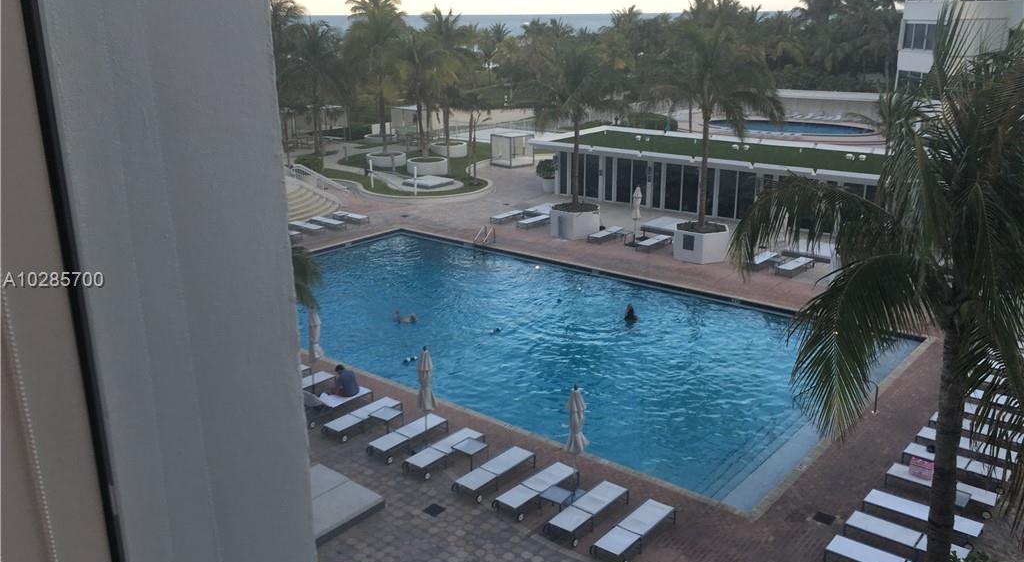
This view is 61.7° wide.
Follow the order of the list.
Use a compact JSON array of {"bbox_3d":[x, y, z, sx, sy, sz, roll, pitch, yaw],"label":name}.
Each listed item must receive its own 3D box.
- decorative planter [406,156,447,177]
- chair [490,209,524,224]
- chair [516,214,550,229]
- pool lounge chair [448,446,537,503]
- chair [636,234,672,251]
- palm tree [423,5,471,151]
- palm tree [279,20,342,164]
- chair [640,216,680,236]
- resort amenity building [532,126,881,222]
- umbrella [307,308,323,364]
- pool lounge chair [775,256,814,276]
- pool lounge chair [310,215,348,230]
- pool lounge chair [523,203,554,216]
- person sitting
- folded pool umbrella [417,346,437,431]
[{"bbox_3d":[-5.476,-7.420,55.442,2.600,0.840,2.550,0,17,0],"label":"decorative planter"},{"bbox_3d":[-0.211,-3.083,42.087,0.620,0.345,1.970,13,22,37],"label":"chair"},{"bbox_3d":[1.171,-2.780,40.950,0.610,0.370,2.060,14,22,38],"label":"chair"},{"bbox_3d":[-0.365,4.205,18.627,0.610,0.370,2.060,14,22,38],"label":"pool lounge chair"},{"bbox_3d":[6.214,-1.611,37.085,0.610,0.370,2.060,14,22,38],"label":"chair"},{"bbox_3d":[-4.690,-14.197,60.270,3.700,9.760,3.700,-2,17,-4],"label":"palm tree"},{"bbox_3d":[-13.751,-13.285,60.130,4.800,9.200,4.800,-4,18,-12],"label":"palm tree"},{"bbox_3d":[7.300,-2.388,39.475,1.900,0.470,2.120,13,22,37],"label":"chair"},{"bbox_3d":[11.225,-5.429,44.743,19.500,2.950,8.800,12,21,36],"label":"resort amenity building"},{"bbox_3d":[-5.218,1.885,22.514,0.480,2.550,0.480,14,22,38],"label":"umbrella"},{"bbox_3d":[11.098,-0.525,33.493,0.610,0.370,2.060,14,23,39],"label":"pool lounge chair"},{"bbox_3d":[-8.754,-2.712,40.832,2.040,0.360,0.610,12,21,36],"label":"pool lounge chair"},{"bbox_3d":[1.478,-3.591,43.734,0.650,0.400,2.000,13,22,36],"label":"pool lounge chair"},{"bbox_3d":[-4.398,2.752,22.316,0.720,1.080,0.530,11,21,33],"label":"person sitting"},{"bbox_3d":[-2.023,2.674,19.769,0.460,2.541,0.460,0,17,0],"label":"folded pool umbrella"}]

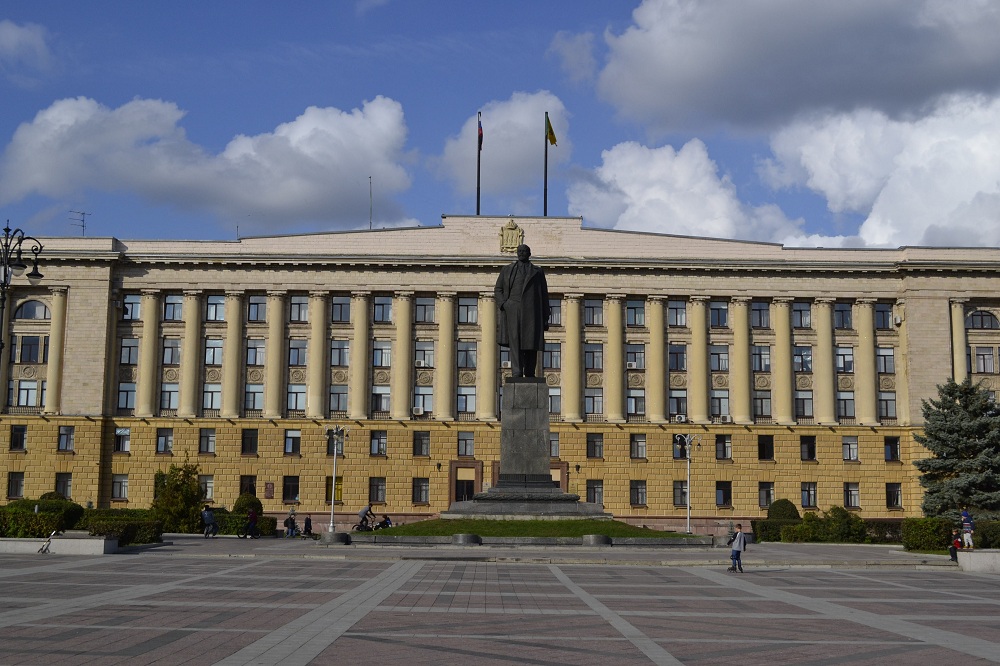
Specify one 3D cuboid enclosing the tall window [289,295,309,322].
[{"bbox_3d":[-17.454,-2.050,101.723,1.497,2.210,0.200,1,-8,-1],"label":"tall window"}]

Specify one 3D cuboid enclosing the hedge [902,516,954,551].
[{"bbox_3d":[19.274,9.078,52.792,1.962,1.453,1.700,1,-8,-1],"label":"hedge"}]

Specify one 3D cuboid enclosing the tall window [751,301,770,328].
[{"bbox_3d":[23.029,-1.565,102.837,1.530,2.368,0.250,1,-8,-1],"label":"tall window"}]

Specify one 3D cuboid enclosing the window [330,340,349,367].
[{"bbox_3d":[-13.514,1.761,98.809,1.473,2.201,0.250,0,-8,0],"label":"window"}]

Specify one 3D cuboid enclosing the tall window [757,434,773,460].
[{"bbox_3d":[22.916,9.874,100.391,1.340,2.060,0.250,1,-8,-1],"label":"tall window"}]

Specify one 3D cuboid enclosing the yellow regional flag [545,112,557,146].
[{"bbox_3d":[4.758,-18.756,107.750,1.017,3.159,0.500,1,-8,-1],"label":"yellow regional flag"}]

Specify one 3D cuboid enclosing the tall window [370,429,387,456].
[{"bbox_3d":[-9.761,8.980,94.979,1.312,2.031,0.250,1,-8,-1],"label":"tall window"}]

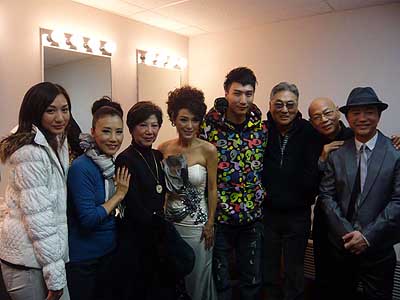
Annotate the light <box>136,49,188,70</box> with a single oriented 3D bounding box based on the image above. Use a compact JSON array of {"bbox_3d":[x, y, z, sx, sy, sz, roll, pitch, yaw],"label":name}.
[{"bbox_3d":[-0.366,-0.928,3.350,0.155,0.133,0.610,8,9,40],"label":"light"}]

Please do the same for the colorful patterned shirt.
[{"bbox_3d":[0.215,0.081,1.930,0.460,0.700,0.270,2,7,-5],"label":"colorful patterned shirt"}]

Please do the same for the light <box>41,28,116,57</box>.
[{"bbox_3d":[-0.965,-0.870,2.655,0.155,0.133,0.610,8,9,40],"label":"light"}]

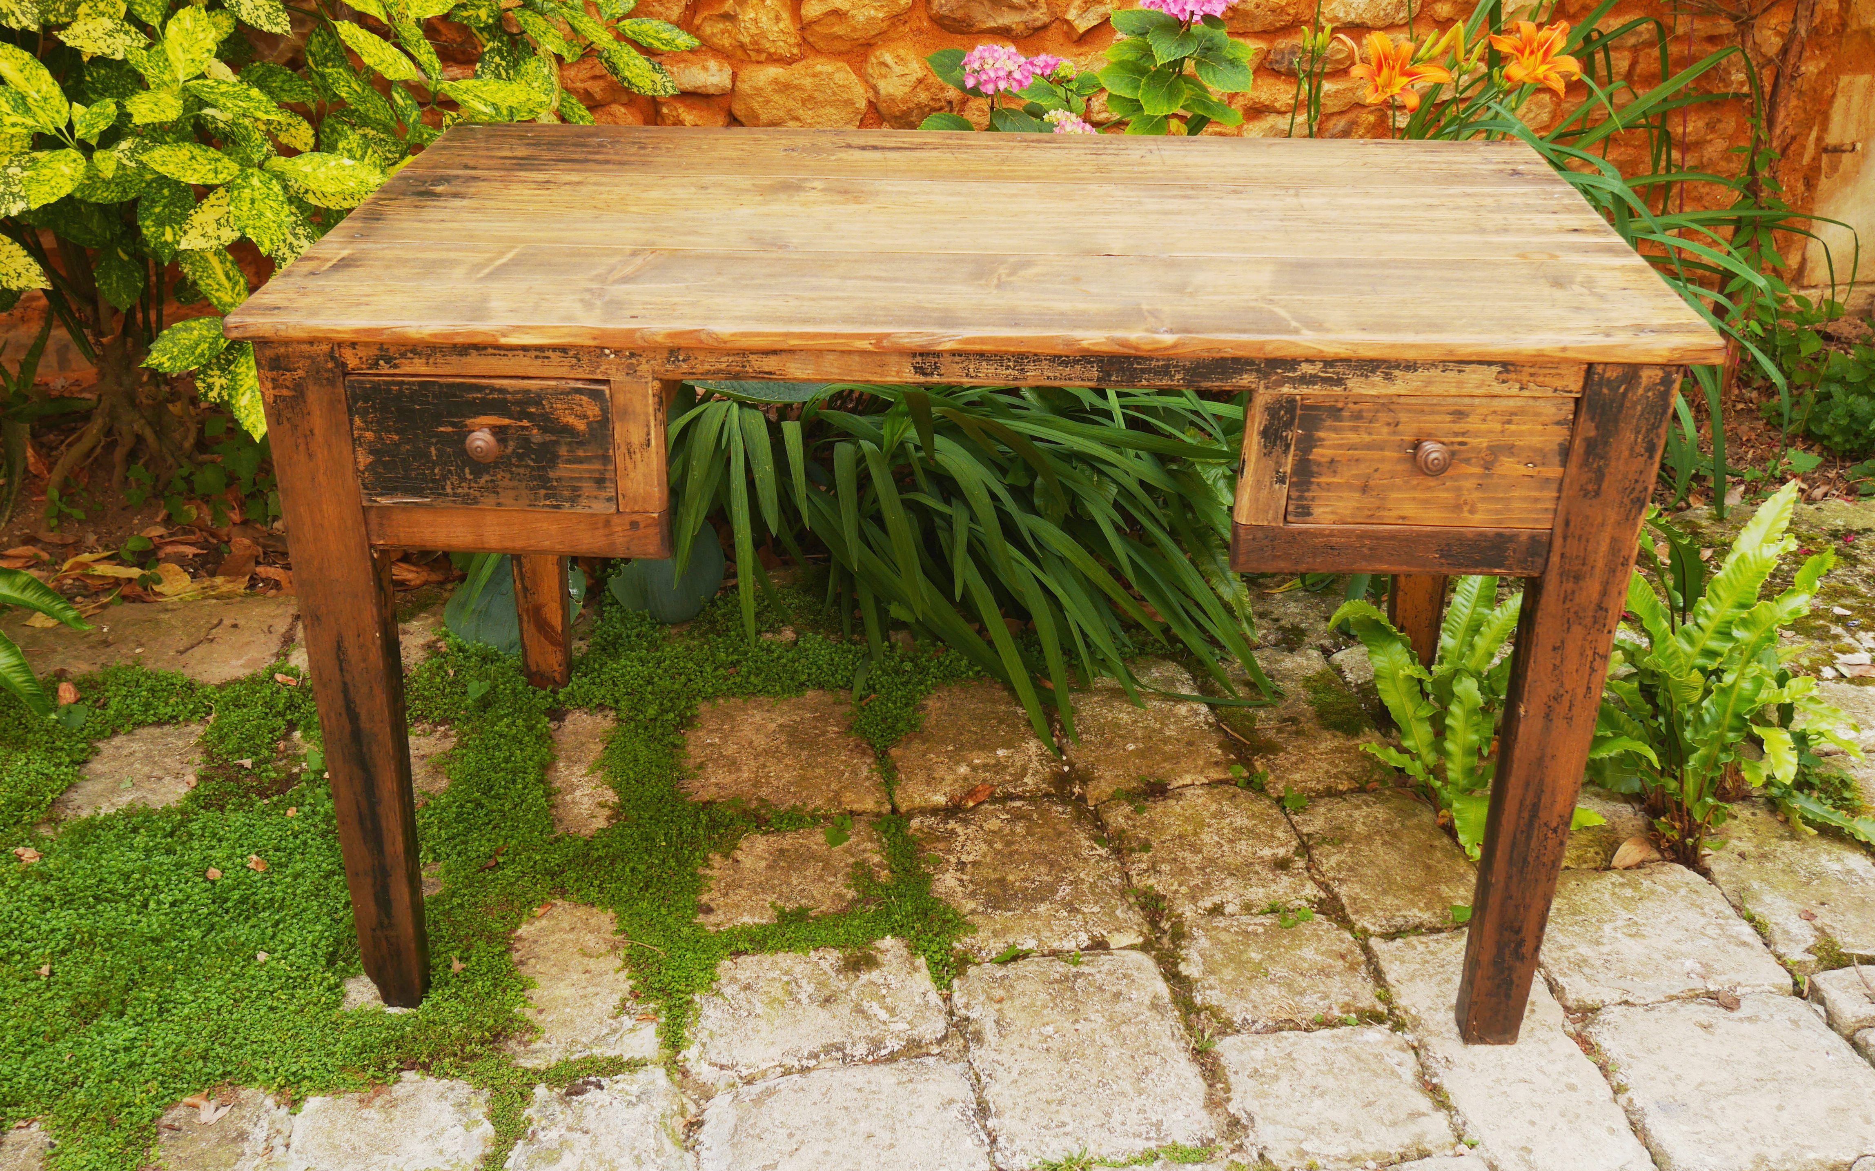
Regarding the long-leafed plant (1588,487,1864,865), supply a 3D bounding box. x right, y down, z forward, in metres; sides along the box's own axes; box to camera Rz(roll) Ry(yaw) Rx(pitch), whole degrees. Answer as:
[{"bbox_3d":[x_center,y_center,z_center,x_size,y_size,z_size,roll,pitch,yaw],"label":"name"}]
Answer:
[{"bbox_3d":[0.910,0.095,1.985,0.335,0.414,0.295,1,28,3],"label":"long-leafed plant"}]

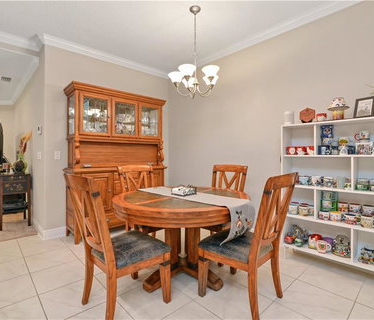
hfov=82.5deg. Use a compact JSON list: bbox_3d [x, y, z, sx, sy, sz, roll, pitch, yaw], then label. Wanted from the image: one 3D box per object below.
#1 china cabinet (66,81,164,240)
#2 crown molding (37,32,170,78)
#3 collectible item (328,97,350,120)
[{"bbox_3d":[-1.072,0.049,3.445,1.520,2.145,0.510,0,1,-43],"label":"china cabinet"},{"bbox_3d":[-1.183,-1.696,3.675,2.280,0.110,0.100,0,1,-43],"label":"crown molding"},{"bbox_3d":[1.520,-0.508,2.132,0.183,0.235,0.183,0,1,-43],"label":"collectible item"}]

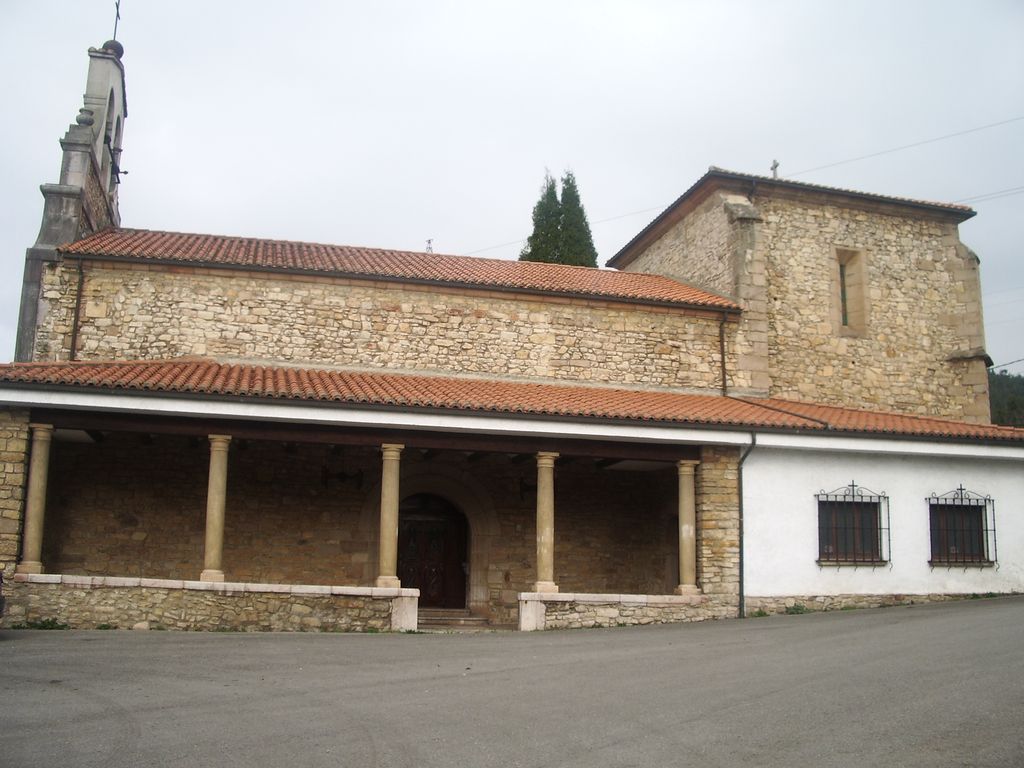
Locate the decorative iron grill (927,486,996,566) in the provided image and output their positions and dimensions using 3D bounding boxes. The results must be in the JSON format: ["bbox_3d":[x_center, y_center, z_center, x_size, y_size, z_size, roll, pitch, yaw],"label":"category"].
[{"bbox_3d":[8.820,2.808,20.377,1.426,1.574,0.224,4,-10,-11],"label":"decorative iron grill"}]

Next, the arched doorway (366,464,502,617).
[{"bbox_3d":[-1.757,3.399,22.704,2.899,3.285,0.510,4,-10,-11],"label":"arched doorway"}]

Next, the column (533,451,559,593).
[{"bbox_3d":[0.627,2.520,18.960,0.388,2.553,0.388,4,-10,-11],"label":"column"}]

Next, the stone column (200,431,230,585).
[{"bbox_3d":[-5.087,2.135,17.855,0.388,2.503,0.388,4,-10,-11],"label":"stone column"}]

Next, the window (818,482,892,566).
[{"bbox_3d":[6.555,2.684,19.934,1.455,1.567,0.224,4,-10,-11],"label":"window"}]

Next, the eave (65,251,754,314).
[{"bbox_3d":[-2.077,-2.226,23.289,15.279,0.283,0.510,4,-10,-11],"label":"eave"}]

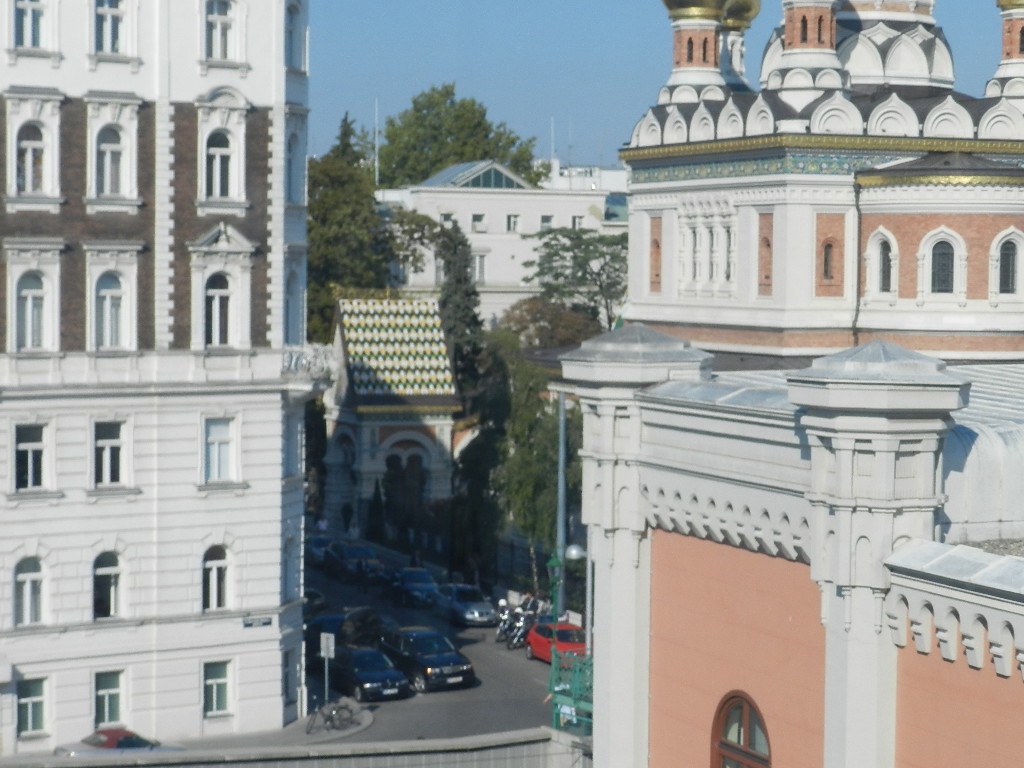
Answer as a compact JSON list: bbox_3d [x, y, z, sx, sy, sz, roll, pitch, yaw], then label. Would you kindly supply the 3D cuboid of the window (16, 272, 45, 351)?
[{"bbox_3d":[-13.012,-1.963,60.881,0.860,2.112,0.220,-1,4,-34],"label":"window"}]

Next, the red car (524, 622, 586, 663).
[{"bbox_3d":[1.755,8.532,75.049,1.640,1.420,3.750,-1,1,-18],"label":"red car"}]

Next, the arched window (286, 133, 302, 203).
[{"bbox_3d":[-5.925,-5.898,61.249,0.200,1.900,0.880,1,3,15],"label":"arched window"}]

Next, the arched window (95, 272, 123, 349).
[{"bbox_3d":[-11.466,-2.088,63.887,0.920,2.159,0.220,-1,4,-34],"label":"arched window"}]

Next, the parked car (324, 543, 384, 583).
[{"bbox_3d":[-7.392,8.263,106.039,1.780,1.470,4.400,0,3,-19],"label":"parked car"}]

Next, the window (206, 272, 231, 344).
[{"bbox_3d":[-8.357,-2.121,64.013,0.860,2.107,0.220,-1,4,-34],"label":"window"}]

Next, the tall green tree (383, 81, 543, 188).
[{"bbox_3d":[-4.412,-10.964,186.733,13.500,28.000,13.500,1,3,0],"label":"tall green tree"}]

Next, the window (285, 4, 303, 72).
[{"bbox_3d":[-6.343,-10.135,65.569,0.220,1.983,0.860,2,3,18],"label":"window"}]

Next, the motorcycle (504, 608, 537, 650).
[{"bbox_3d":[0.295,8.610,78.889,0.720,1.170,2.000,0,1,22],"label":"motorcycle"}]

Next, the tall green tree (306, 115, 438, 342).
[{"bbox_3d":[-9.578,-5.399,145.628,9.500,24.000,9.500,1,3,0],"label":"tall green tree"}]

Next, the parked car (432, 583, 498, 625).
[{"bbox_3d":[-1.749,8.386,86.430,1.650,1.420,4.000,-1,1,-21],"label":"parked car"}]

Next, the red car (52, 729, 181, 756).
[{"bbox_3d":[-10.345,10.030,61.006,4.100,1.360,1.700,-1,3,-30],"label":"red car"}]

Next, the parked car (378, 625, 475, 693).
[{"bbox_3d":[-2.839,8.626,70.491,1.720,1.420,4.600,-1,1,-27],"label":"parked car"}]

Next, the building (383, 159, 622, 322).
[{"bbox_3d":[-2.180,-9.182,194.371,19.000,20.000,15.000,-1,3,-22],"label":"building"}]

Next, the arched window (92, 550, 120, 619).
[{"bbox_3d":[-10.517,5.220,58.238,0.800,1.770,0.200,-2,4,-34],"label":"arched window"}]

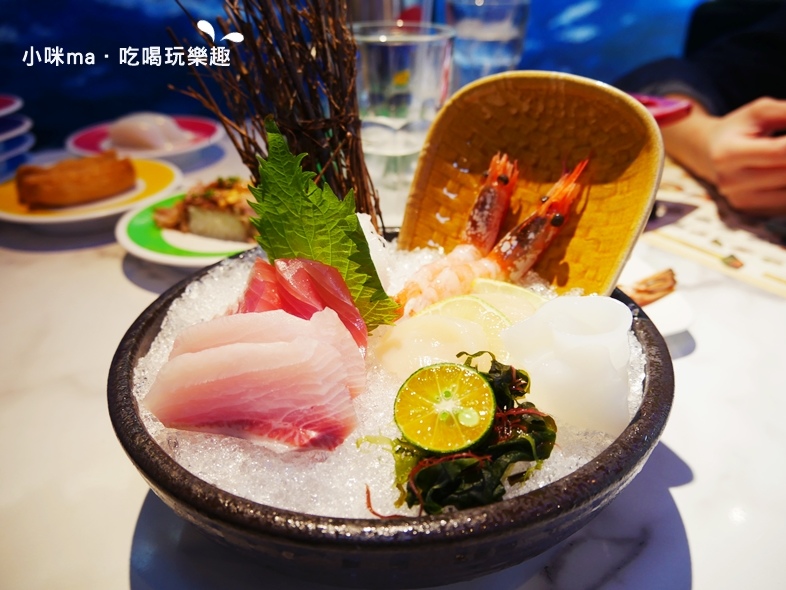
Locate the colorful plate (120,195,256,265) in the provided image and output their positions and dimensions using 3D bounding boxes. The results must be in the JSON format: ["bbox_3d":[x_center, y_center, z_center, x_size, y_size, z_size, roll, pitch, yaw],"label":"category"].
[{"bbox_3d":[-0.118,-0.044,0.459,0.150,0.024,0.150,0,30,0],"label":"colorful plate"}]

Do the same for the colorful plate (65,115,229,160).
[{"bbox_3d":[-0.242,-0.148,0.637,0.150,0.024,0.150,0,30,0],"label":"colorful plate"}]

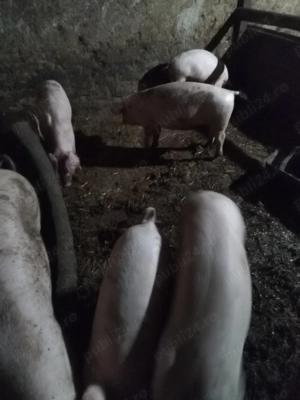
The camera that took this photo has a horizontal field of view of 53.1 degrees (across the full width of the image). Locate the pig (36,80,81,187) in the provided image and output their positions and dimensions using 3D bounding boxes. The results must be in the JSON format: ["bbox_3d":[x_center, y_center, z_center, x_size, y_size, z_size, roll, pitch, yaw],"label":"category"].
[{"bbox_3d":[-0.772,-0.586,2.537,0.270,0.520,0.920,-12,41,-12],"label":"pig"}]

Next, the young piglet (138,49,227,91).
[{"bbox_3d":[0.447,-1.347,3.361,0.880,0.530,0.290,8,41,11],"label":"young piglet"}]

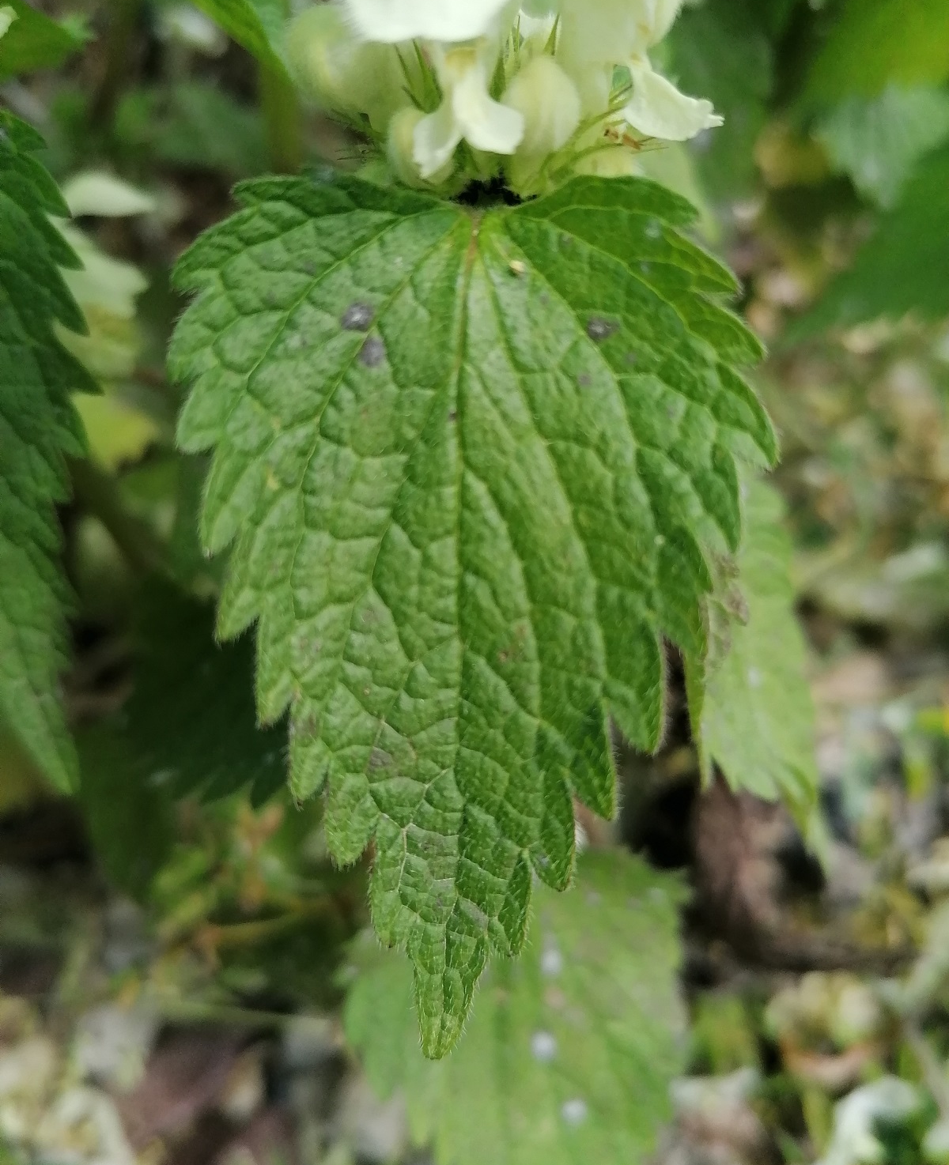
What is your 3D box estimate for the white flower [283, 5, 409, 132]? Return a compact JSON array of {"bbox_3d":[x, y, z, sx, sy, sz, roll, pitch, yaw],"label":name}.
[{"bbox_3d":[-0.013,-0.052,0.100,0.014,0.014,0.012,-14,37,-19],"label":"white flower"}]

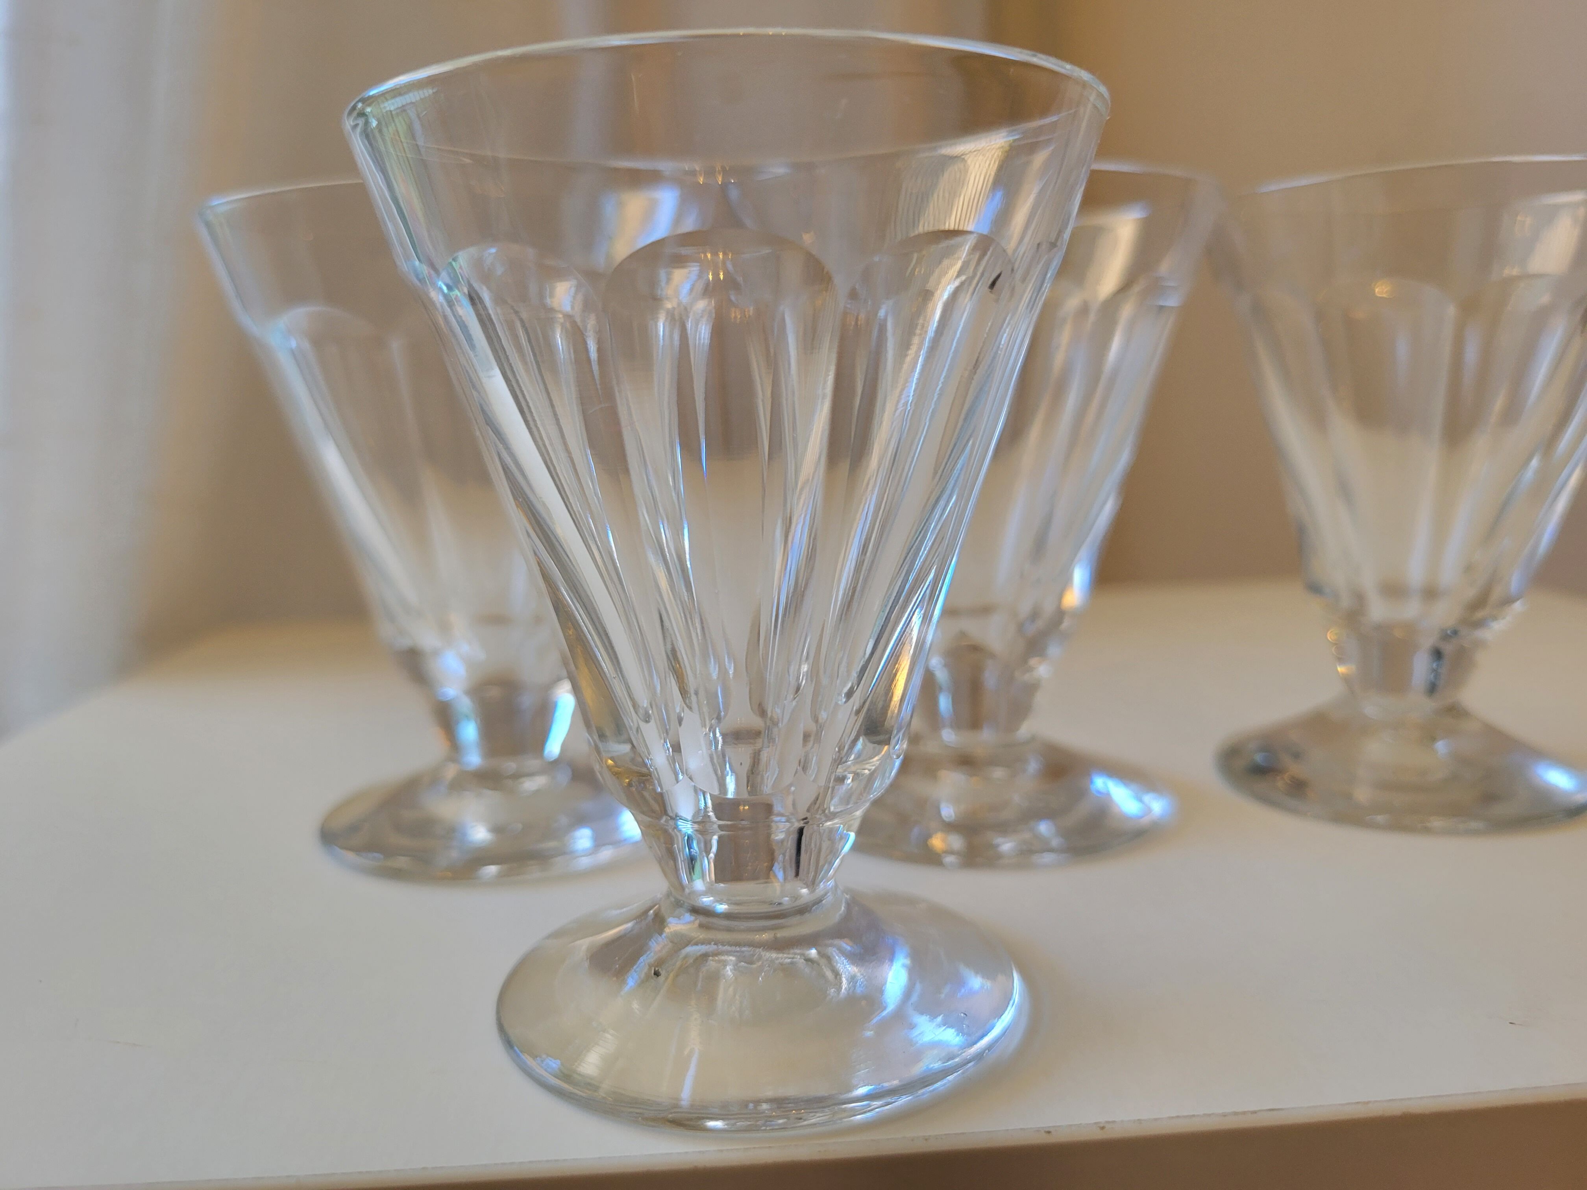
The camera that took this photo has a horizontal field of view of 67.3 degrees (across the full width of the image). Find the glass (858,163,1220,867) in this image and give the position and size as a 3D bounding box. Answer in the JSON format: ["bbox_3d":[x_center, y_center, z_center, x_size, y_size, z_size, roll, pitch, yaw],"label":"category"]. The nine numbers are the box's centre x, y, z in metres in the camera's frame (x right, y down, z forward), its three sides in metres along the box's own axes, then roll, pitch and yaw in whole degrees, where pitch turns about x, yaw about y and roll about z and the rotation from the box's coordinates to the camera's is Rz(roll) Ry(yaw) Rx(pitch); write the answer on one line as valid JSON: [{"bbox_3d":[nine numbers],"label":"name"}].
[{"bbox_3d":[0.030,-0.013,0.197,0.078,0.099,0.078,-2,10,0],"label":"glass"}]

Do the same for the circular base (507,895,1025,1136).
[{"bbox_3d":[-0.004,0.041,0.145,0.063,0.013,0.063,-2,10,0],"label":"circular base"}]

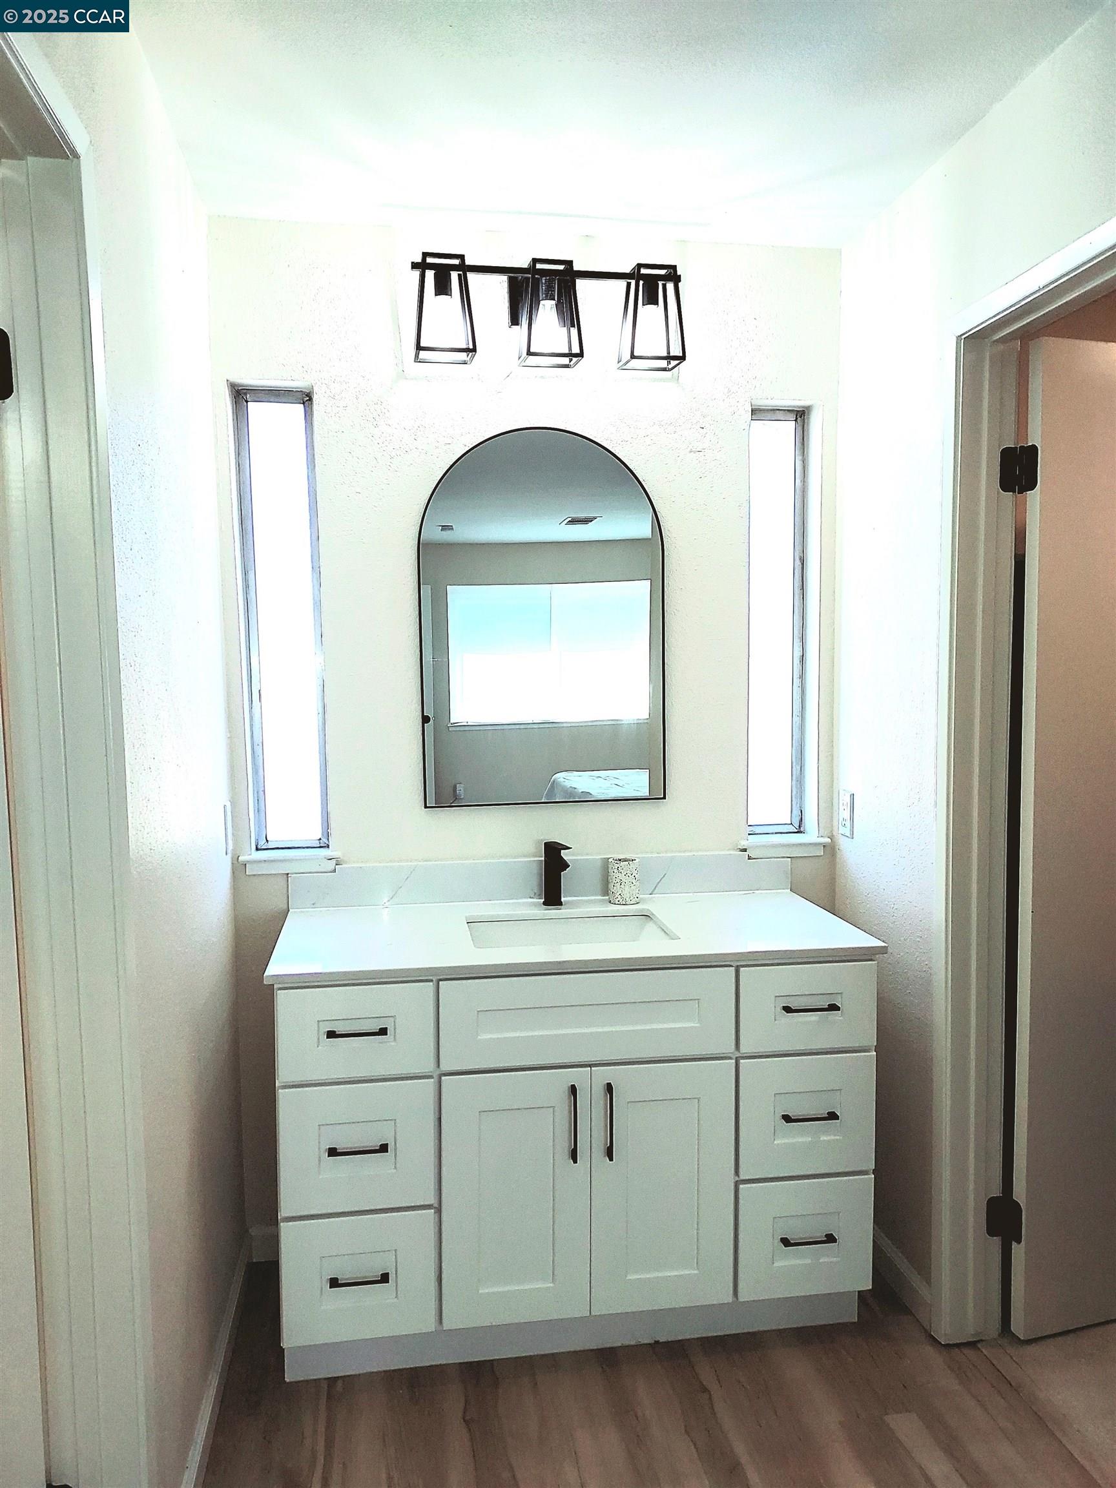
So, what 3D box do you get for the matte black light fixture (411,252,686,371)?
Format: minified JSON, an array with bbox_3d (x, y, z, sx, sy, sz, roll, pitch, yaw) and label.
[{"bbox_3d":[-0.025,-0.978,2.387,0.617,0.215,0.195,-1,4,-9],"label":"matte black light fixture"}]

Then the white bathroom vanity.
[{"bbox_3d":[0.024,0.786,2.329,1.250,0.933,0.568,-1,4,-9],"label":"white bathroom vanity"}]

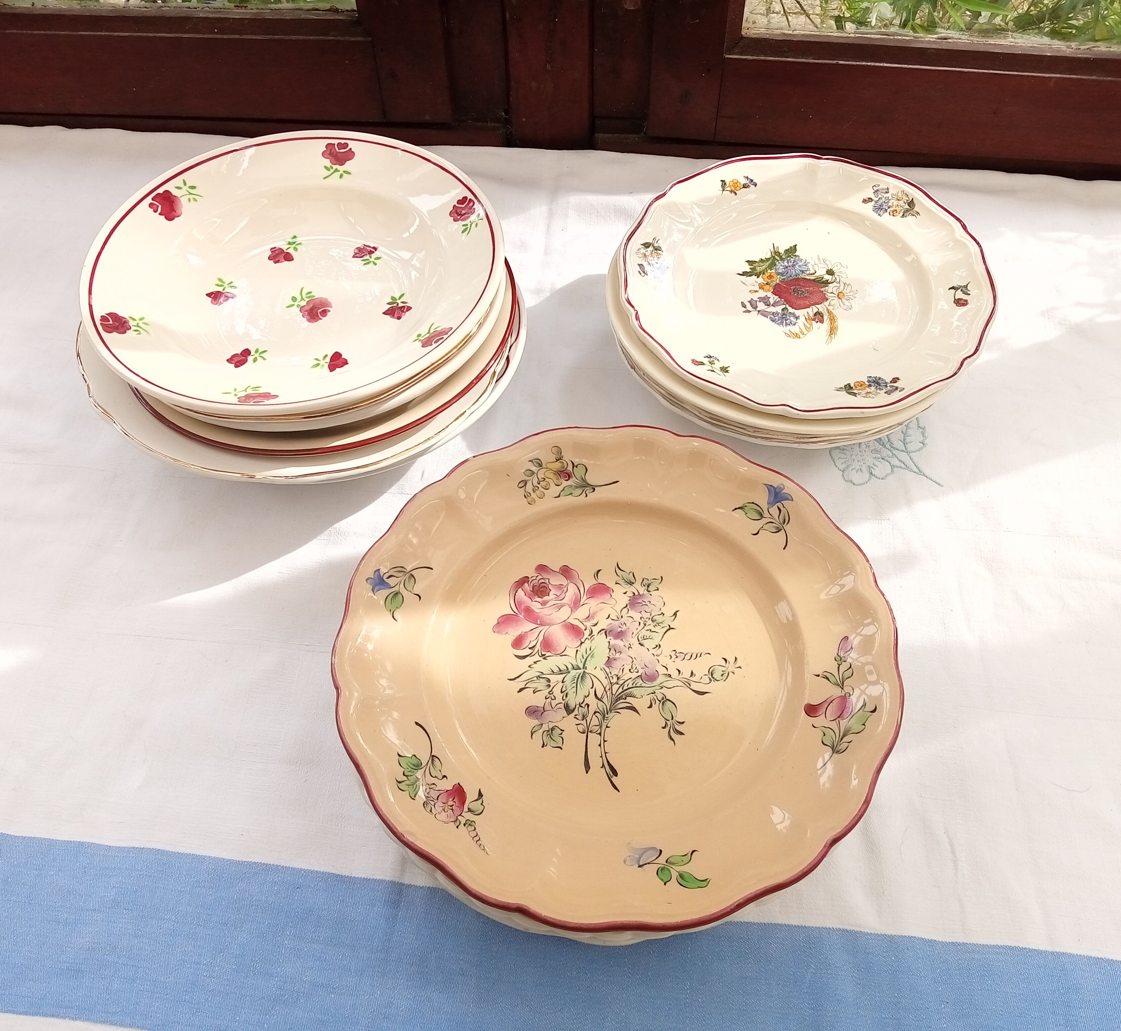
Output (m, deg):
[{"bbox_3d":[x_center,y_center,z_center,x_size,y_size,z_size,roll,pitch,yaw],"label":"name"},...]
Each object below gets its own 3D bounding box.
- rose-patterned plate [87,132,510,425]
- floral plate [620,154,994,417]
[{"bbox_3d":[-0.150,-0.134,0.638,0.236,0.038,0.236,0,54,0],"label":"rose-patterned plate"},{"bbox_3d":[0.137,-0.128,0.627,0.210,0.023,0.210,0,55,1],"label":"floral plate"}]

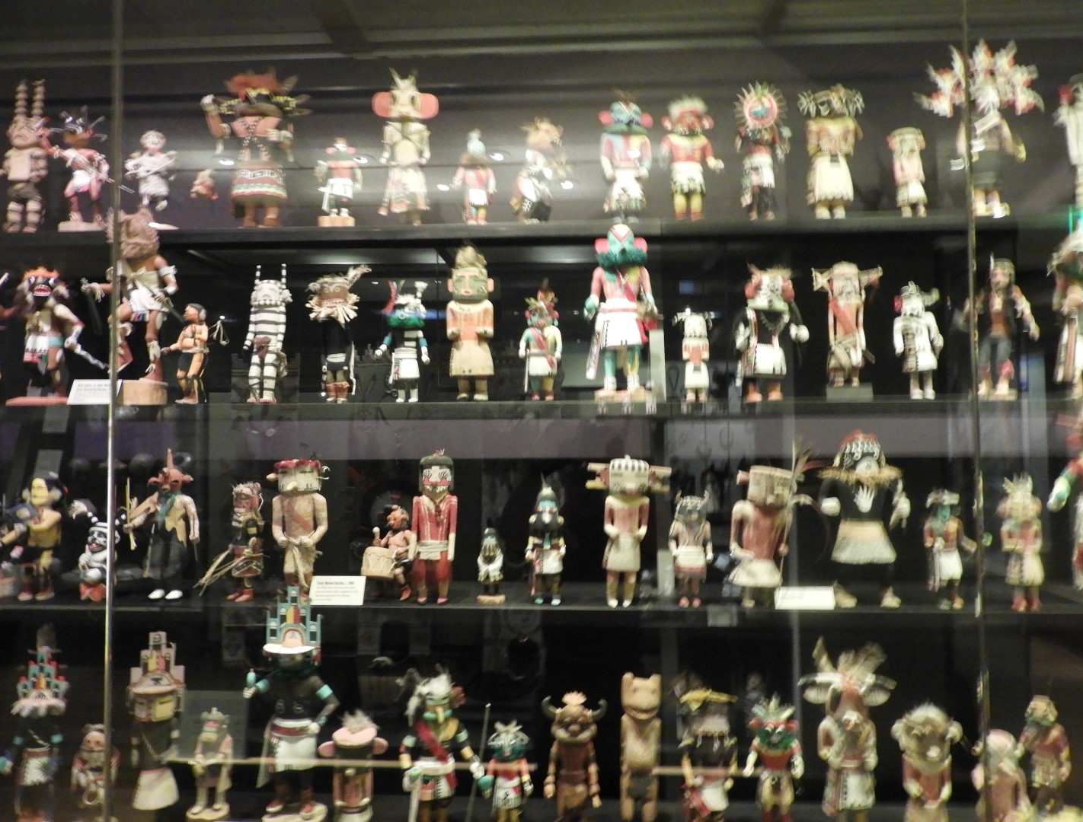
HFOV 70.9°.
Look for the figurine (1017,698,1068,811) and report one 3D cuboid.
[{"bbox_3d":[1.007,0.694,1.523,0.086,0.241,0.090,-1,-1,19],"label":"figurine"}]

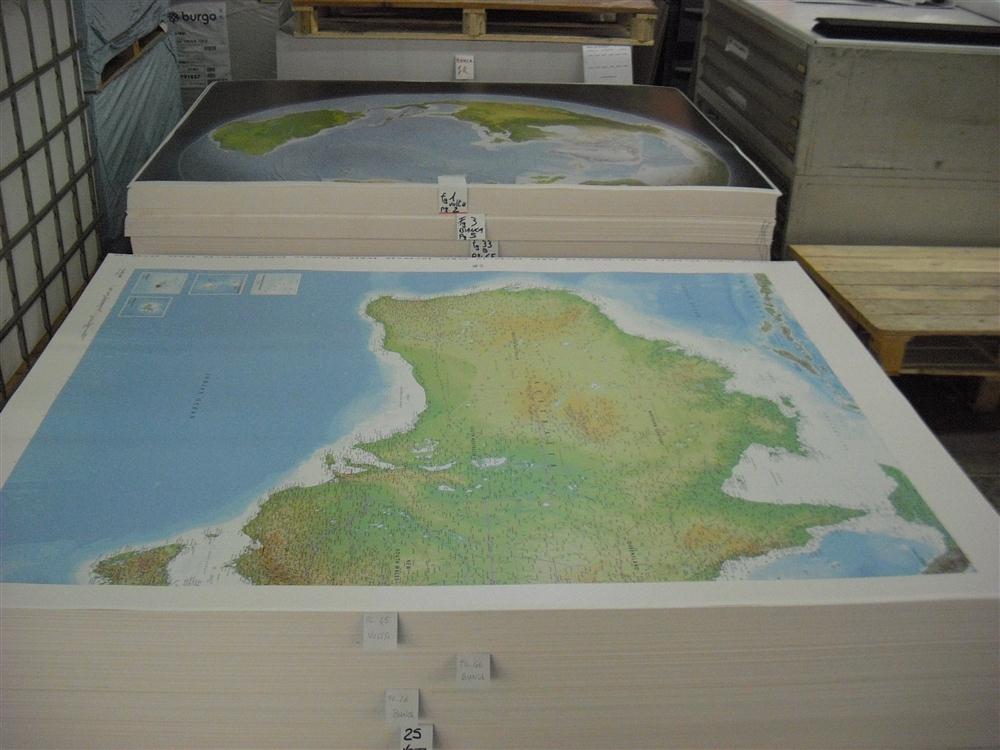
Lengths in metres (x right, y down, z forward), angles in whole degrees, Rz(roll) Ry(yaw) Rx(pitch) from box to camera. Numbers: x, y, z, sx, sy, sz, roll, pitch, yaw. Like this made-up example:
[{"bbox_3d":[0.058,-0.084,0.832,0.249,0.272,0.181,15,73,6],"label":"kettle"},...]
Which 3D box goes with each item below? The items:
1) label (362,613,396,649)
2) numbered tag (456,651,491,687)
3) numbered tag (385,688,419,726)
[{"bbox_3d":[-0.179,0.385,1.642,0.052,0.065,0.005,0,20,-4],"label":"label"},{"bbox_3d":[-0.040,0.456,1.690,0.052,0.060,0.005,0,20,-4],"label":"numbered tag"},{"bbox_3d":[-0.153,0.522,1.716,0.053,0.070,0.005,0,20,-4],"label":"numbered tag"}]

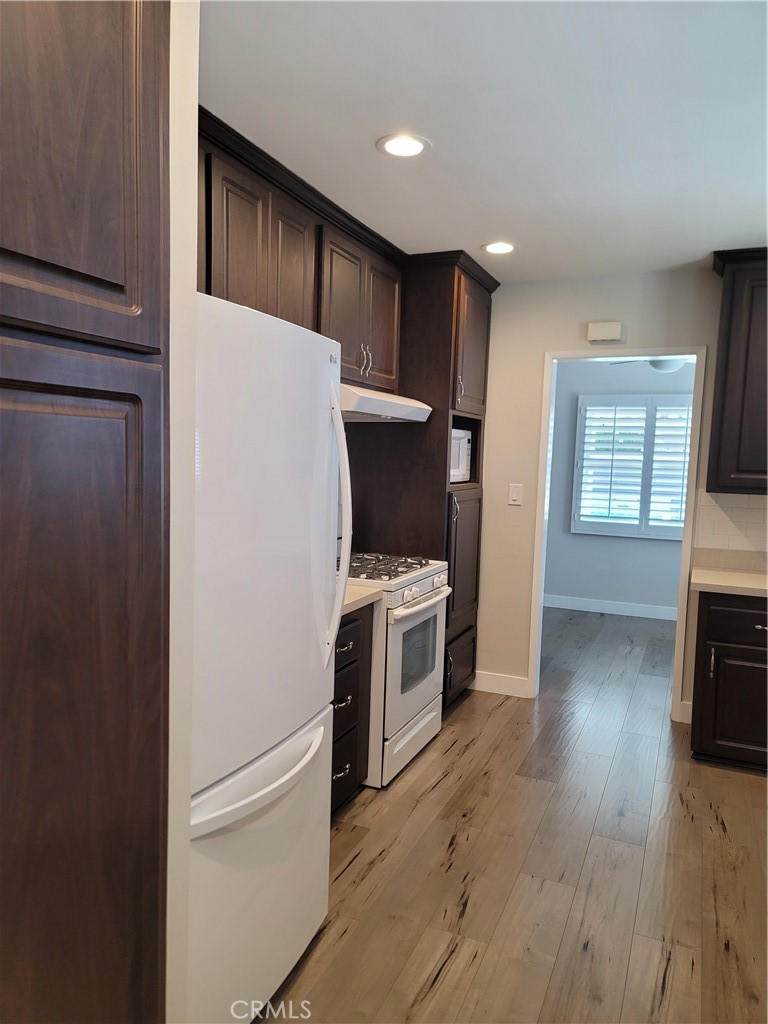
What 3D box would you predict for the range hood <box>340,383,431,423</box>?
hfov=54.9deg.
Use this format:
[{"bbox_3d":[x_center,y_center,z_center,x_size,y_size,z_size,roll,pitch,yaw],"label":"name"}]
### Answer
[{"bbox_3d":[-0.154,-0.541,3.623,0.516,0.158,0.913,4,5,23],"label":"range hood"}]

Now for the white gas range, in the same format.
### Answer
[{"bbox_3d":[-0.110,0.668,3.683,0.678,1.030,0.762,4,5,23],"label":"white gas range"}]

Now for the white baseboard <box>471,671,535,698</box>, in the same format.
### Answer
[{"bbox_3d":[0.726,1.080,4.637,0.406,0.116,0.019,4,5,23],"label":"white baseboard"}]

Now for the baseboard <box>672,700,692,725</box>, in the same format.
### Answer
[{"bbox_3d":[1.709,1.142,4.223,0.105,0.119,0.023,4,5,23],"label":"baseboard"}]

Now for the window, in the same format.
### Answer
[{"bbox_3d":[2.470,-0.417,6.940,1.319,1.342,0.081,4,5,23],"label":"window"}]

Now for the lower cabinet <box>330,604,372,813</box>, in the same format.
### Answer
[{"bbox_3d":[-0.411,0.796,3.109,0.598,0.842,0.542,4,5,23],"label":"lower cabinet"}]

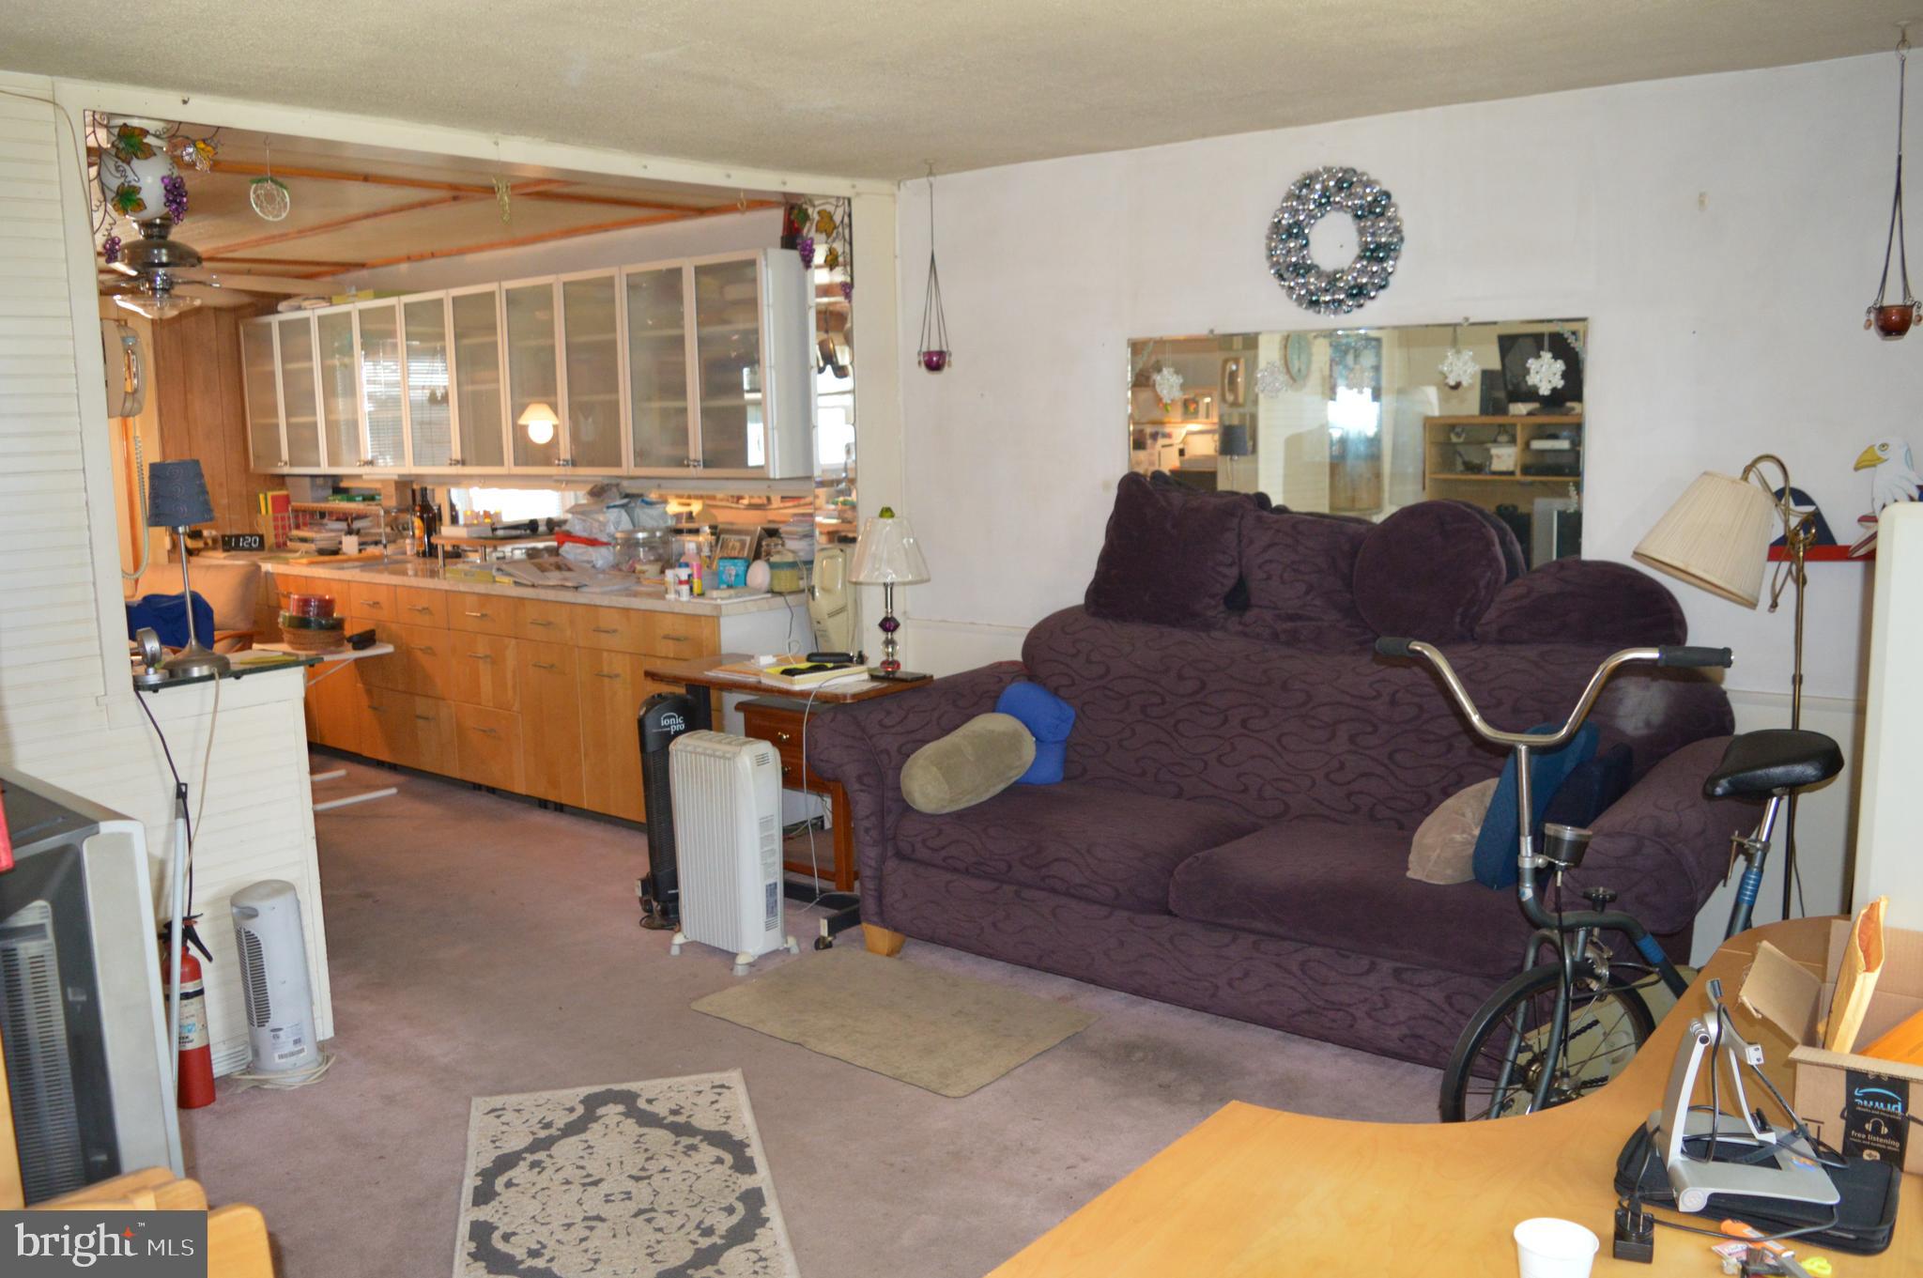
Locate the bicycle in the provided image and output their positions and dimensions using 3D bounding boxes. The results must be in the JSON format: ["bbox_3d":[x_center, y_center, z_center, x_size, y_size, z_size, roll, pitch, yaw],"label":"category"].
[{"bbox_3d":[1.165,0.534,2.459,0.920,1.100,0.480,-4,9,-20],"label":"bicycle"}]

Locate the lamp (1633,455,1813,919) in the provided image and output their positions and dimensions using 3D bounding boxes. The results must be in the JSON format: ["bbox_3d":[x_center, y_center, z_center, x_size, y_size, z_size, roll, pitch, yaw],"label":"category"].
[{"bbox_3d":[1.629,0.305,3.039,0.420,1.360,0.300,-4,9,-17],"label":"lamp"}]

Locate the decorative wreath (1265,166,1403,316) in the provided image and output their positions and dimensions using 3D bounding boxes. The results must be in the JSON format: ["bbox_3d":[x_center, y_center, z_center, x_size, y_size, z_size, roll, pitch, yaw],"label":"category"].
[{"bbox_3d":[1.067,-1.146,4.173,0.410,0.410,0.070,6,11,38],"label":"decorative wreath"}]

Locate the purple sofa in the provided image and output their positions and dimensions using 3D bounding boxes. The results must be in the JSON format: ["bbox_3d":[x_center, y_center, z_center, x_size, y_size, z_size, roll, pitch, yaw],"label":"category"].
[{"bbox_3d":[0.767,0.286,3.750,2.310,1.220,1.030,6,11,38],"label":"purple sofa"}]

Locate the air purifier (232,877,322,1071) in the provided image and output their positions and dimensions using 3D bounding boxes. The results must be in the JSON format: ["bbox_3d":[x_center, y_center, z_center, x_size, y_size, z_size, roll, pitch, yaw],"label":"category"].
[{"bbox_3d":[-1.707,0.825,3.589,0.160,0.465,0.170,6,11,38],"label":"air purifier"}]

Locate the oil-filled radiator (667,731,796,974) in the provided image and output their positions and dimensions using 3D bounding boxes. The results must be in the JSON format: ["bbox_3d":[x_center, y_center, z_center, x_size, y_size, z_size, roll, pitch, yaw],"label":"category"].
[{"bbox_3d":[-0.646,0.571,4.032,0.350,0.630,0.250,6,11,38],"label":"oil-filled radiator"}]

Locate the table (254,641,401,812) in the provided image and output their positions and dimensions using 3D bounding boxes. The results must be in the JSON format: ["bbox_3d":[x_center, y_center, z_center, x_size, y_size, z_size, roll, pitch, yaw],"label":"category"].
[{"bbox_3d":[-2.665,0.381,5.457,0.850,0.660,0.900,6,11,38],"label":"table"}]

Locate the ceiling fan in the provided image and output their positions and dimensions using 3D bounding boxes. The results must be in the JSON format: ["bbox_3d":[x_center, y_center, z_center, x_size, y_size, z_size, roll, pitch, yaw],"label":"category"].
[{"bbox_3d":[-2.843,-1.311,5.097,1.220,0.370,1.220,6,11,38],"label":"ceiling fan"}]

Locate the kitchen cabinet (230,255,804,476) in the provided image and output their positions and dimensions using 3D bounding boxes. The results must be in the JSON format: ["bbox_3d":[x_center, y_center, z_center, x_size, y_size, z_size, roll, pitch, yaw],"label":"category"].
[{"bbox_3d":[-2.060,-1.111,6.292,3.790,0.770,0.310,6,11,38],"label":"kitchen cabinet"}]

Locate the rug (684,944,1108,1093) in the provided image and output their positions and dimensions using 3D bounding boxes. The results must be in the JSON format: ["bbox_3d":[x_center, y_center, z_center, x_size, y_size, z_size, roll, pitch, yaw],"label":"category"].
[{"bbox_3d":[-0.194,0.934,3.647,0.905,0.012,0.535,6,11,38],"label":"rug"}]

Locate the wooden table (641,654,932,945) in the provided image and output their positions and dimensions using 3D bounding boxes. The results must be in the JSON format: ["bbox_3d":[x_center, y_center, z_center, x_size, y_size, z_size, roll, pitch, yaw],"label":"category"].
[{"bbox_3d":[-0.575,0.485,4.696,0.920,0.755,0.500,6,11,38],"label":"wooden table"}]

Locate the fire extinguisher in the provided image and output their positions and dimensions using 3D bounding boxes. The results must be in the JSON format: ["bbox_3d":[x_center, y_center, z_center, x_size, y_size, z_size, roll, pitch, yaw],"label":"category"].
[{"bbox_3d":[-1.716,0.824,3.193,0.120,0.425,0.100,-4,9,-17],"label":"fire extinguisher"}]

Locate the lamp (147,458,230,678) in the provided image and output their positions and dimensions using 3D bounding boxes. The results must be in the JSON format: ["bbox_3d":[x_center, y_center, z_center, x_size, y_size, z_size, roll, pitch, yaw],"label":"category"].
[{"bbox_3d":[-1.856,-0.172,3.465,0.160,0.515,0.160,6,11,38],"label":"lamp"}]

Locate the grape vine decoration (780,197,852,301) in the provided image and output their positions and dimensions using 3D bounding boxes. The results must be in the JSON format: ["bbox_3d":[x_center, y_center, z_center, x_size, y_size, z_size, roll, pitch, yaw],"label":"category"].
[{"bbox_3d":[-0.465,-1.329,4.914,0.050,0.360,0.320,6,13,36],"label":"grape vine decoration"}]

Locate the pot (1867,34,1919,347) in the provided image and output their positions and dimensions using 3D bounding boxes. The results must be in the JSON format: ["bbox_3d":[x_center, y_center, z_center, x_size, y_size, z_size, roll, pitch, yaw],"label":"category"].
[{"bbox_3d":[2.075,-0.992,3.186,0.110,0.650,0.110,6,11,38],"label":"pot"}]

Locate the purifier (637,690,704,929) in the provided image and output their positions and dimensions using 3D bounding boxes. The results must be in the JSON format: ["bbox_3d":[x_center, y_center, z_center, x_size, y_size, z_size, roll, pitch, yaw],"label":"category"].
[{"bbox_3d":[-0.876,0.489,4.371,0.200,0.690,0.170,-6,10,-30],"label":"purifier"}]

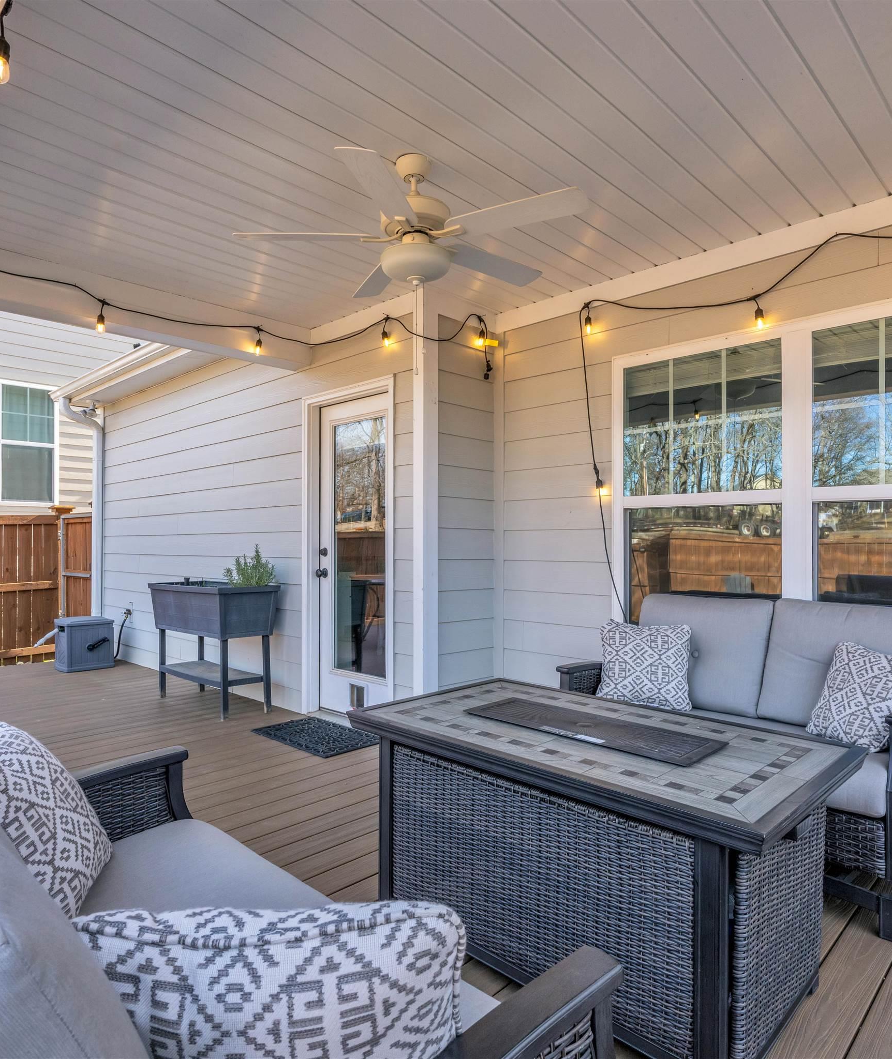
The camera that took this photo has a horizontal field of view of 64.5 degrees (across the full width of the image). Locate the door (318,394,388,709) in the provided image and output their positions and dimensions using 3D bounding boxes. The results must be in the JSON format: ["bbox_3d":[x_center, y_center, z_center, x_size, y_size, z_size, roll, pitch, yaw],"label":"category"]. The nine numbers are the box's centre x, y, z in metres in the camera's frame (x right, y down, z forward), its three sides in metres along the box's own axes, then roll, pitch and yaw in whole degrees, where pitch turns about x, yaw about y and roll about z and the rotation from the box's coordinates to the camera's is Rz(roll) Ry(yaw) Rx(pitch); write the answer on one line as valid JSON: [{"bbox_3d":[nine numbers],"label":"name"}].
[{"bbox_3d":[-0.535,0.185,4.458,0.795,2.025,0.055,-1,-1,45],"label":"door"}]

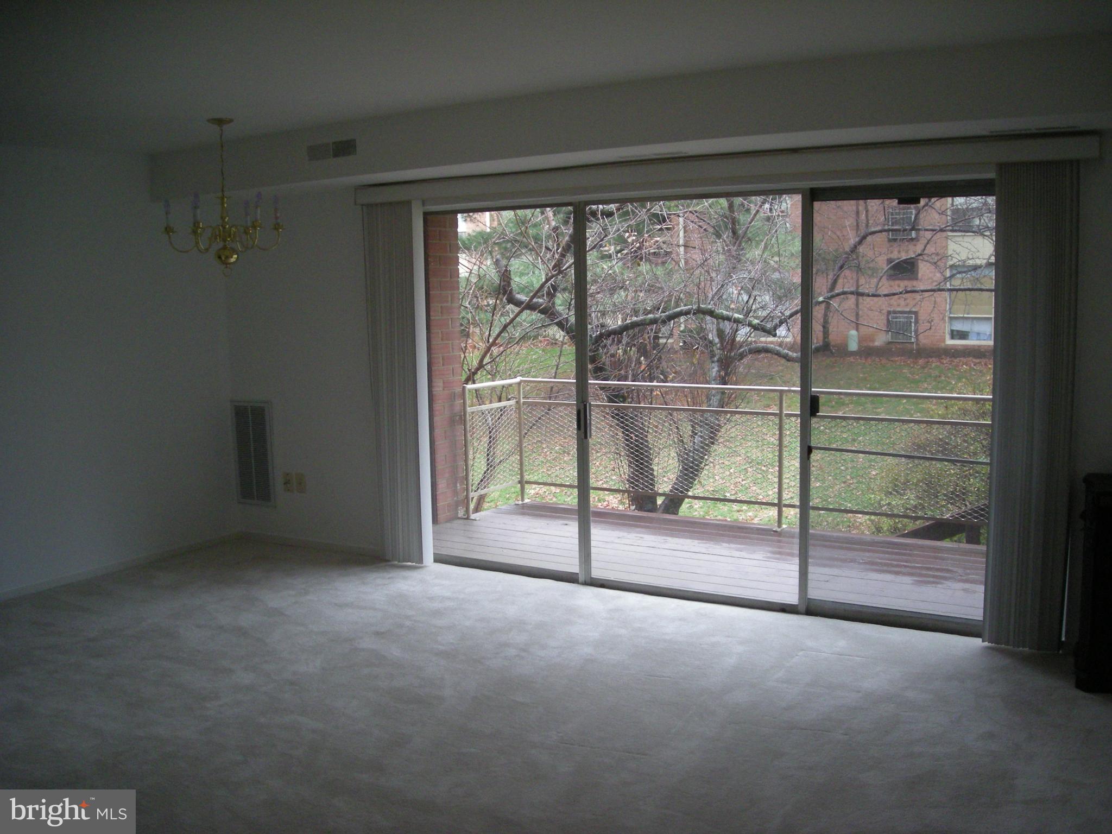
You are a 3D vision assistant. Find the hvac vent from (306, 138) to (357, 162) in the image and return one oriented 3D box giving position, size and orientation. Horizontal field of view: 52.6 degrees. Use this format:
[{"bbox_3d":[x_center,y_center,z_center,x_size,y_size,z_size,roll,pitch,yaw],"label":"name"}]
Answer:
[{"bbox_3d":[-1.126,-1.337,5.641,0.320,0.083,0.025,3,8,31],"label":"hvac vent"}]

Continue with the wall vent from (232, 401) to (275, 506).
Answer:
[{"bbox_3d":[-1.922,0.227,7.136,0.345,0.660,0.025,3,8,31],"label":"wall vent"}]

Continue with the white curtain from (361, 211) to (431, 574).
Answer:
[{"bbox_3d":[-0.894,-0.187,6.372,0.335,2.050,0.100,3,8,31],"label":"white curtain"}]

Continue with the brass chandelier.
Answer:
[{"bbox_3d":[-1.629,-1.080,5.475,0.570,0.745,0.570,3,8,31],"label":"brass chandelier"}]

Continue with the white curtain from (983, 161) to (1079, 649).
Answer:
[{"bbox_3d":[1.961,-0.047,4.655,0.300,2.030,0.100,3,8,31],"label":"white curtain"}]

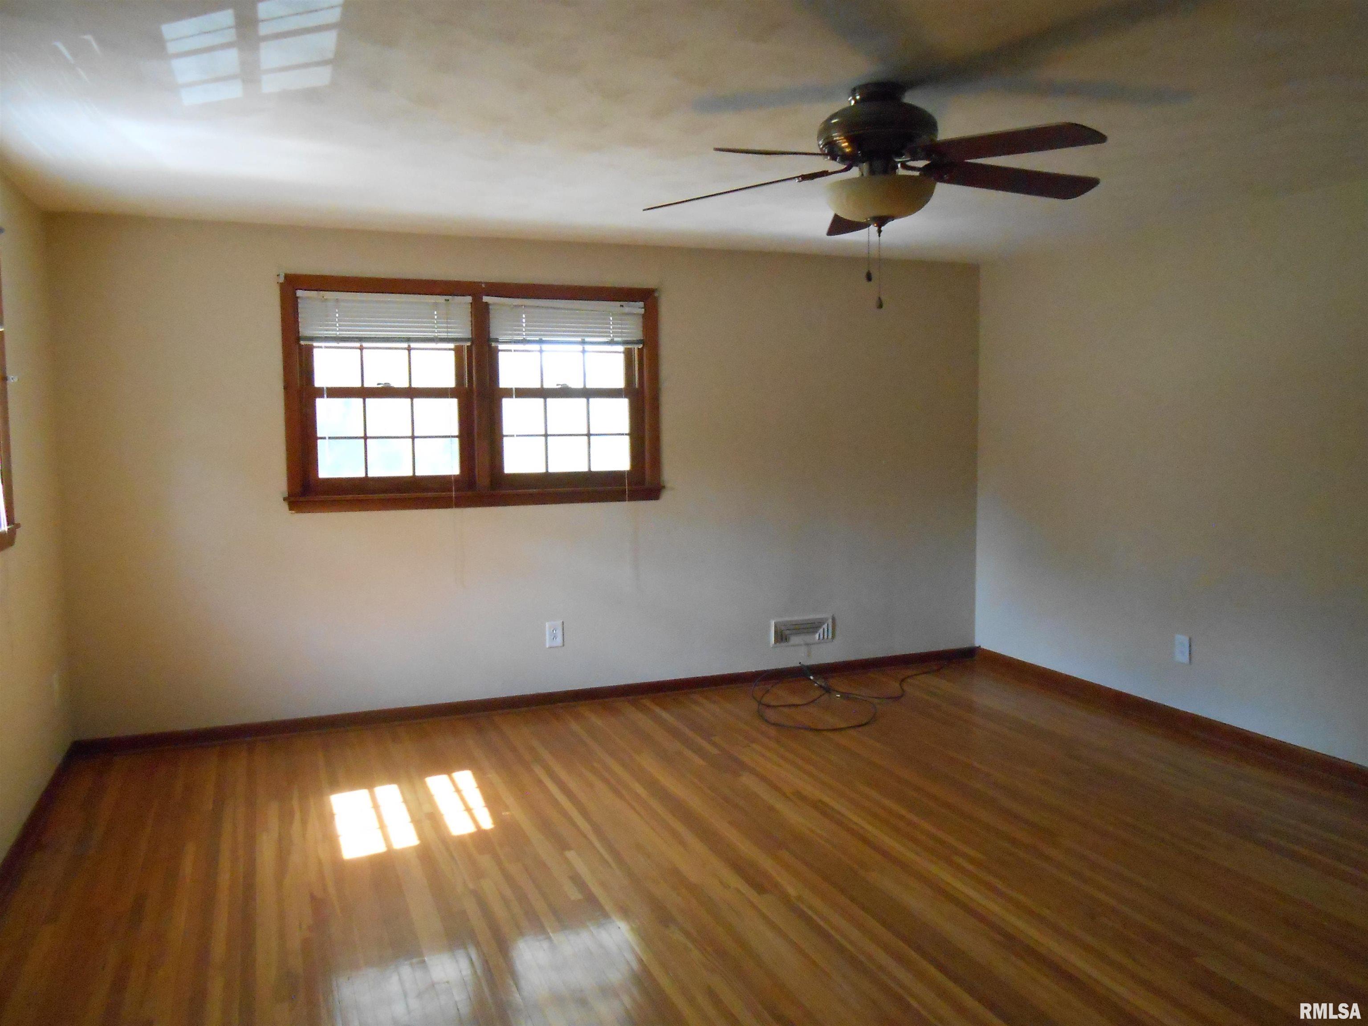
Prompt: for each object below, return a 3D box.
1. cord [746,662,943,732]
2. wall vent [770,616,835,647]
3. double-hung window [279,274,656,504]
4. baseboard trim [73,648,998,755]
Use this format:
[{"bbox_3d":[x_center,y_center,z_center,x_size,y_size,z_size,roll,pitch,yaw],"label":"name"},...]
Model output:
[{"bbox_3d":[0.982,0.895,5.294,1.324,0.100,0.867,-2,5,-21],"label":"cord"},{"bbox_3d":[0.644,0.643,5.604,0.384,0.143,0.025,-2,5,-21],"label":"wall vent"},{"bbox_3d":[-0.952,-0.559,4.869,1.798,1.048,0.080,-2,5,-21],"label":"double-hung window"},{"bbox_3d":[-0.431,0.923,5.202,4.637,0.084,0.022,-2,5,-21],"label":"baseboard trim"}]

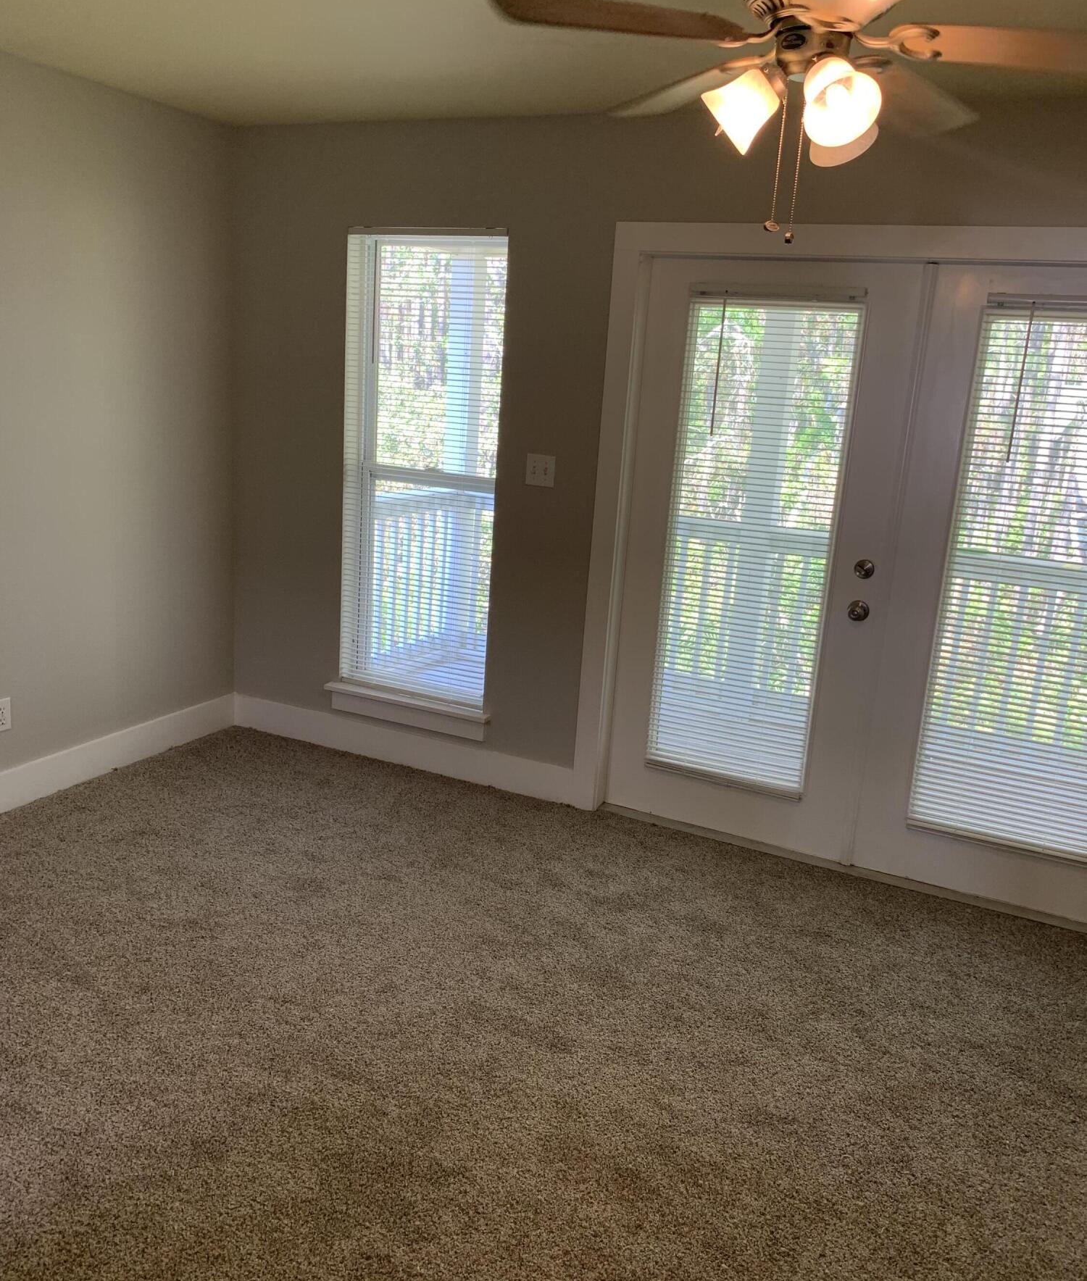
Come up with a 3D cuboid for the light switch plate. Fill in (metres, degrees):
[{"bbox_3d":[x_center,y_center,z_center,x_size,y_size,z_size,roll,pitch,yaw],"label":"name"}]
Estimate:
[{"bbox_3d":[-0.012,-0.623,3.994,0.115,0.112,0.010,10,15,24],"label":"light switch plate"}]

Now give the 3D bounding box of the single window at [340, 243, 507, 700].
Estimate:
[{"bbox_3d":[-0.469,-0.649,4.273,0.686,1.799,0.100,10,15,24],"label":"single window"}]

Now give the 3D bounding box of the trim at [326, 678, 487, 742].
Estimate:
[{"bbox_3d":[-0.553,0.289,4.465,0.757,0.106,0.112,10,15,24],"label":"trim"}]

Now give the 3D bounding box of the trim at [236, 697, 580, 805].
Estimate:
[{"bbox_3d":[-0.628,0.436,4.518,1.645,0.148,0.018,10,15,24],"label":"trim"}]

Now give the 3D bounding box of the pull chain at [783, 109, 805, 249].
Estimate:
[{"bbox_3d":[0.408,-0.749,1.755,0.016,0.210,0.016,10,15,24],"label":"pull chain"}]

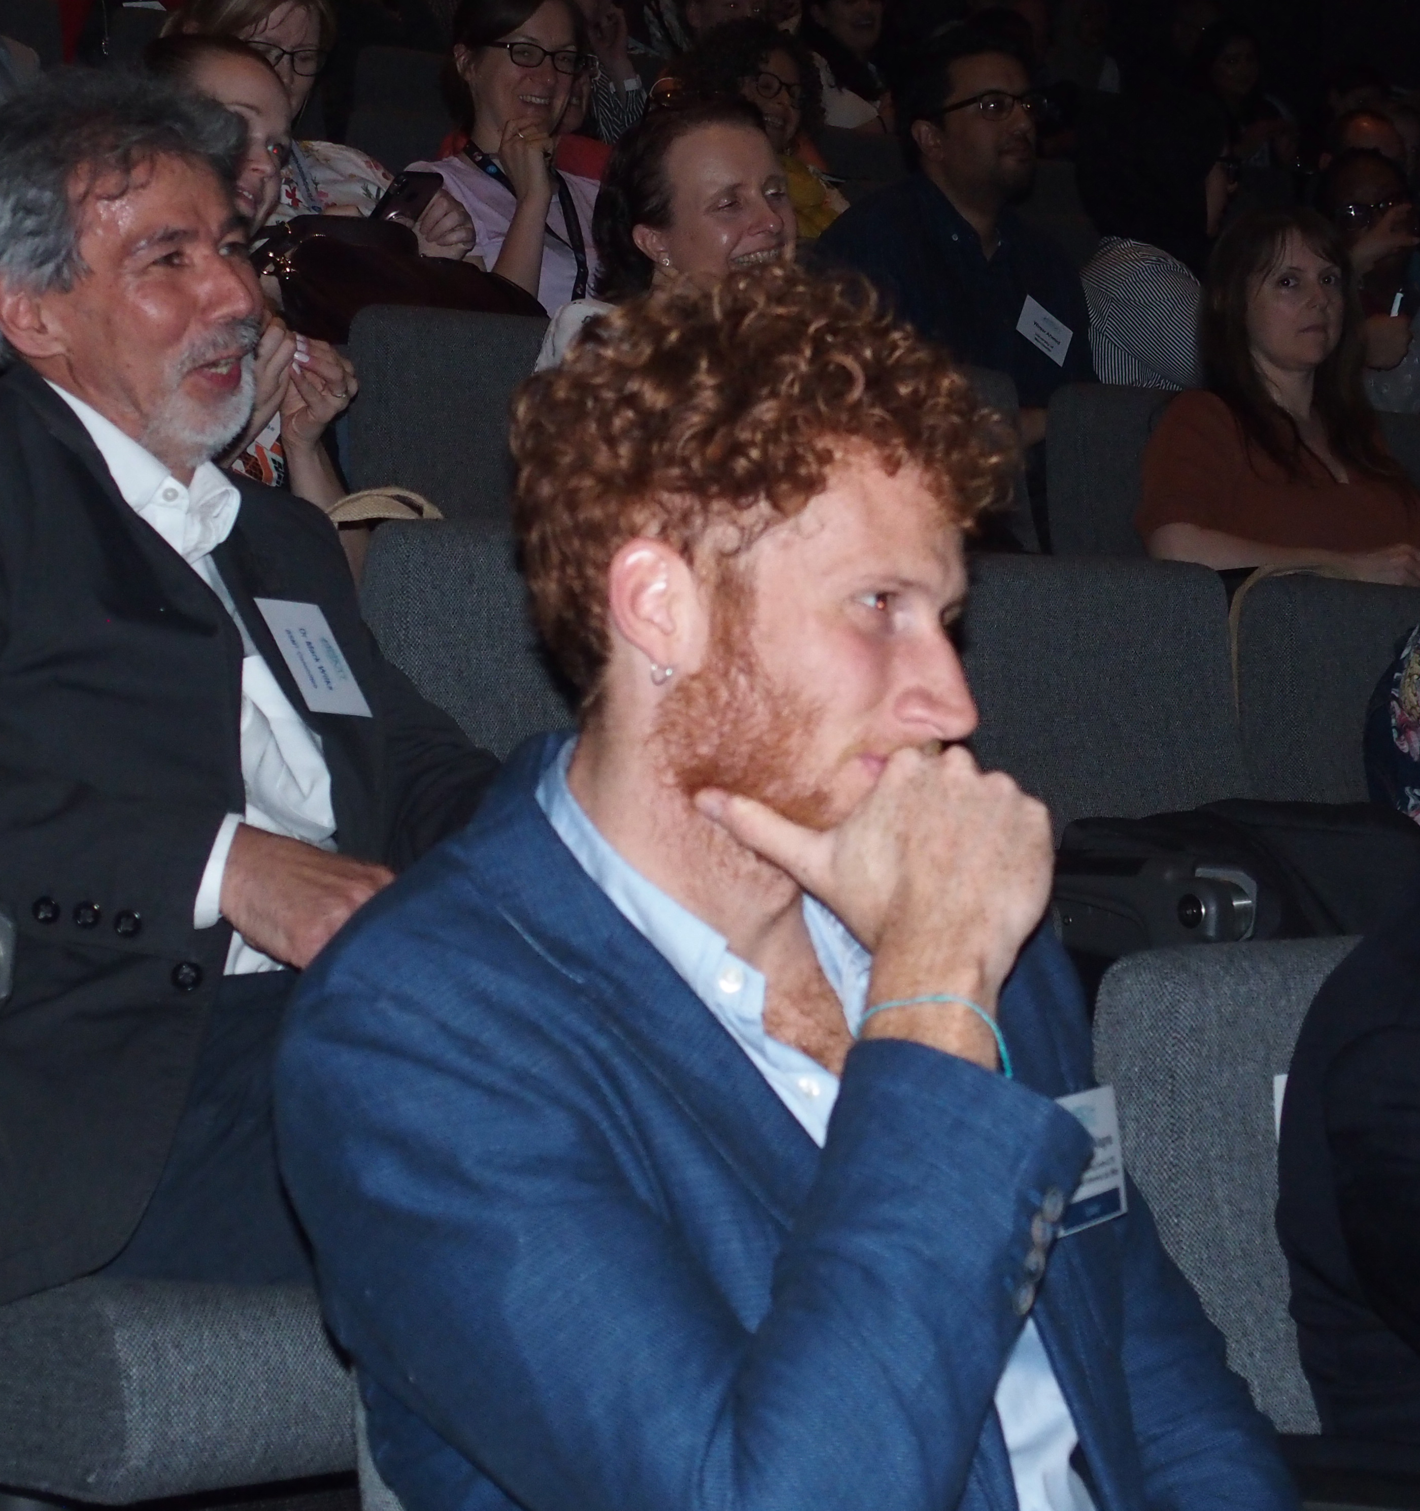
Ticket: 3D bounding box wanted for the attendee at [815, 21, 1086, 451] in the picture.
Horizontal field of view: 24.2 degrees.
[{"bbox_3d":[0.420,-0.452,4.790,0.540,1.220,0.760,0,3,-41],"label":"attendee"}]

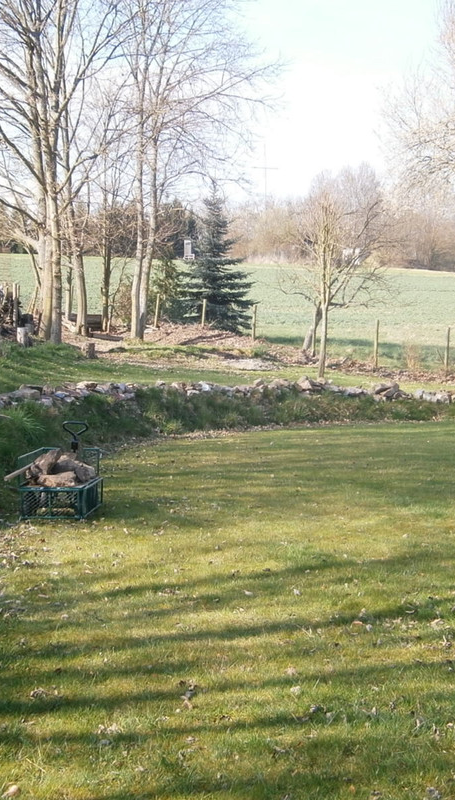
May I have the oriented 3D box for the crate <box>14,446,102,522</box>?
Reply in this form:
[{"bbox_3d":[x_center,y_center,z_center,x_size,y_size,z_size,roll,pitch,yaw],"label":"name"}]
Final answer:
[{"bbox_3d":[-1.404,0.709,9.471,0.540,0.490,0.950,0,3,3],"label":"crate"}]

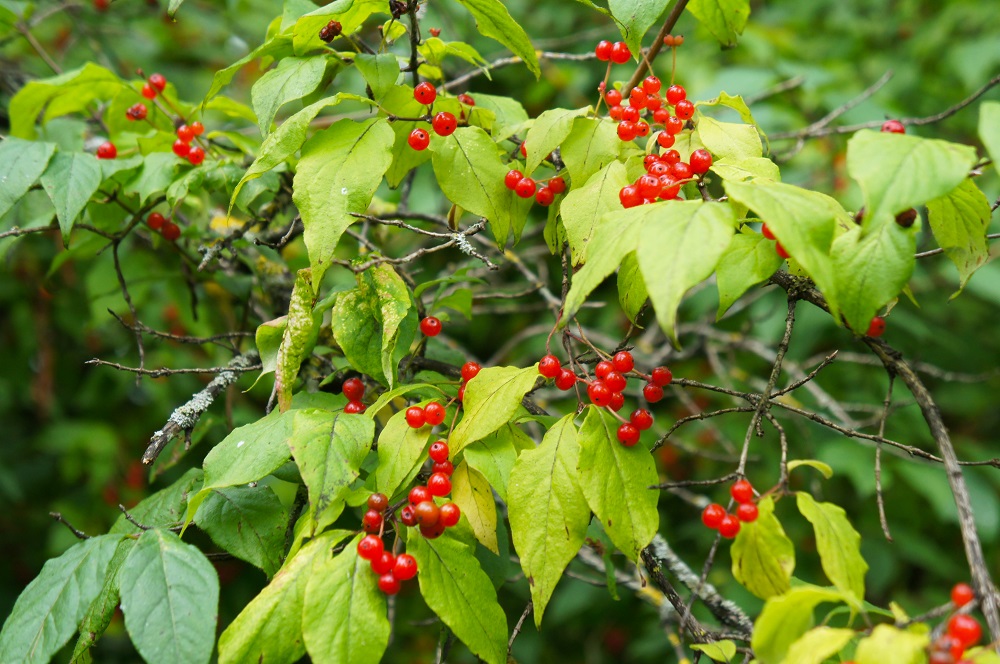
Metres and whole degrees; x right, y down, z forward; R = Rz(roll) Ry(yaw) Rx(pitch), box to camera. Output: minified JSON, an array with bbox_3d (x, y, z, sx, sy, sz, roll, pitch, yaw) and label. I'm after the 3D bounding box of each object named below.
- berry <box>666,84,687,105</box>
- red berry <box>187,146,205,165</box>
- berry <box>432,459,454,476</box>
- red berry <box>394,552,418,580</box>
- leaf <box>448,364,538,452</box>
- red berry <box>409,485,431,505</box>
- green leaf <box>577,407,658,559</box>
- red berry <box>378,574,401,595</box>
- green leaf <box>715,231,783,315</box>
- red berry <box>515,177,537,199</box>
[{"bbox_3d":[0.067,-0.090,0.860,0.008,0.008,0.008,0,8,0],"label":"berry"},{"bbox_3d":[-0.124,-0.072,0.930,0.008,0.008,0.008,0,7,0],"label":"red berry"},{"bbox_3d":[-0.021,0.050,0.835,0.008,0.008,0.008,0,8,0],"label":"berry"},{"bbox_3d":[-0.033,0.083,0.800,0.009,0.009,0.009,0,10,0],"label":"red berry"},{"bbox_3d":[-0.002,0.026,0.770,0.045,0.018,0.008,-45,0,-25],"label":"leaf"},{"bbox_3d":[-0.028,0.059,0.815,0.008,0.008,0.008,0,8,0],"label":"red berry"},{"bbox_3d":[0.041,0.053,0.801,0.026,0.059,0.010,-16,-22,-5],"label":"green leaf"},{"bbox_3d":[-0.040,0.091,0.825,0.008,0.008,0.008,0,8,0],"label":"red berry"},{"bbox_3d":[0.088,-0.021,0.810,0.022,0.039,0.010,26,-28,9],"label":"green leaf"},{"bbox_3d":[0.009,-0.053,0.830,0.008,0.008,0.008,0,10,0],"label":"red berry"}]

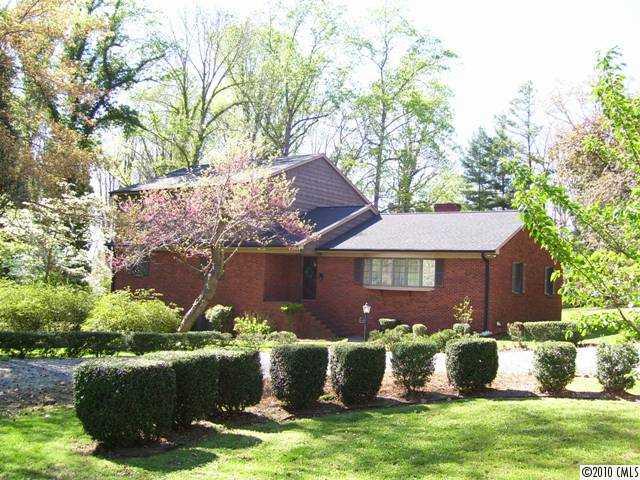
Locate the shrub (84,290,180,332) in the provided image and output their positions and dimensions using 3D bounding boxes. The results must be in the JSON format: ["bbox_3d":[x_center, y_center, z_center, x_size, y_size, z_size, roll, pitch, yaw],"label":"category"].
[{"bbox_3d":[-6.514,2.783,23.000,3.200,2.000,2.800,0,-1,-20],"label":"shrub"}]

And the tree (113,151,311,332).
[{"bbox_3d":[-3.668,0.323,22.500,6.500,6.800,6.000,0,-1,0],"label":"tree"}]

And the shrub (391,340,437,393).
[{"bbox_3d":[1.518,2.060,10.807,0.707,0.818,0.707,2,-3,0],"label":"shrub"}]

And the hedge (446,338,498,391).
[{"bbox_3d":[2.979,2.410,13.000,0.880,0.930,0.800,0,-1,-12],"label":"hedge"}]

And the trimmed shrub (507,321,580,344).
[{"bbox_3d":[8.563,3.455,25.500,2.500,0.850,1.100,0,-1,0],"label":"trimmed shrub"}]

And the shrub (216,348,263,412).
[{"bbox_3d":[-1.422,2.316,11.200,0.900,0.930,0.850,0,-1,-15],"label":"shrub"}]

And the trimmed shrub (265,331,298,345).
[{"bbox_3d":[-1.388,3.492,24.000,1.150,0.620,1.050,0,-1,0],"label":"trimmed shrub"}]

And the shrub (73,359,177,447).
[{"bbox_3d":[-2.425,1.966,8.300,1.120,0.940,0.930,0,-1,-17],"label":"shrub"}]

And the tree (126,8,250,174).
[{"bbox_3d":[-11.031,-6.588,55.000,10.300,24.600,10.000,2,-3,0],"label":"tree"}]

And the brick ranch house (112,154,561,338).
[{"bbox_3d":[0.031,-0.016,36.953,23.569,9.734,10.898,0,-4,36],"label":"brick ranch house"}]

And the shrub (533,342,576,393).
[{"bbox_3d":[4.039,2.203,11.463,0.727,0.828,0.727,2,-3,0],"label":"shrub"}]

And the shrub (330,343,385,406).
[{"bbox_3d":[0.549,1.921,9.494,0.747,0.858,0.747,2,-3,0],"label":"shrub"}]

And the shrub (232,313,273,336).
[{"bbox_3d":[-2.971,3.670,29.300,1.700,1.200,1.600,2,-3,0],"label":"shrub"}]

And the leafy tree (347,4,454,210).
[{"bbox_3d":[6.531,-6.636,54.000,8.400,23.300,8.000,0,-1,0],"label":"leafy tree"}]

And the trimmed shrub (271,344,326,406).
[{"bbox_3d":[-0.282,1.870,9.151,0.768,0.848,0.768,2,-3,0],"label":"trimmed shrub"}]

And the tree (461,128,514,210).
[{"bbox_3d":[13.841,-2.066,55.000,4.700,14.200,4.700,0,-1,0],"label":"tree"}]

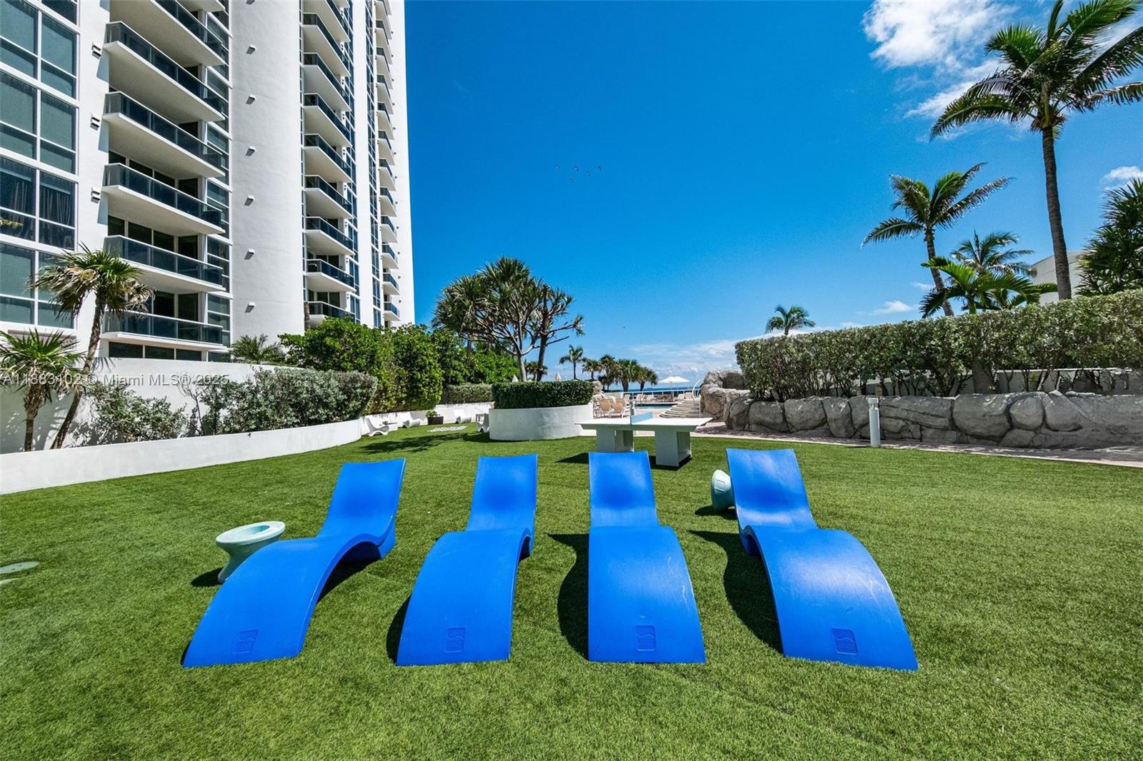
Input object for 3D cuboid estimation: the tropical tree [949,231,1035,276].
[{"bbox_3d":[27.608,-4.285,25.000,4.300,11.006,4.300,-1,-2,-42],"label":"tropical tree"}]

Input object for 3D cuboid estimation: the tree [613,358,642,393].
[{"bbox_3d":[6.887,0.313,47.000,3.526,6.135,3.526,-3,-2,8],"label":"tree"}]

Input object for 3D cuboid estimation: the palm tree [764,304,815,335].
[{"bbox_3d":[20.105,-2.663,35.000,4.700,8.700,4.700,-3,-2,30],"label":"palm tree"}]

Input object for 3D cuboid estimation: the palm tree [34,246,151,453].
[{"bbox_3d":[-10.712,-0.728,8.500,1.650,4.400,1.650,-3,-2,38],"label":"palm tree"}]

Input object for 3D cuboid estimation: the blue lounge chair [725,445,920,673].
[{"bbox_3d":[1.761,1.125,3.056,0.631,0.821,2.062,-3,-2,16],"label":"blue lounge chair"}]

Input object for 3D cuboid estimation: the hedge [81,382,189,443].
[{"bbox_3d":[-10.687,0.831,9.479,1.000,1.530,1.900,-3,-2,17],"label":"hedge"}]

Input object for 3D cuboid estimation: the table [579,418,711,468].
[{"bbox_3d":[1.557,1.293,8.225,2.680,0.785,1.420,-3,-2,29],"label":"table"}]

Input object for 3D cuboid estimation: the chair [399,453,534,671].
[{"bbox_3d":[-0.692,1.226,3.208,0.631,0.821,2.062,-2,-2,0],"label":"chair"}]

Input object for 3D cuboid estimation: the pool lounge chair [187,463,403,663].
[{"bbox_3d":[-2.073,1.284,3.202,0.650,0.870,1.830,-2,-2,-5],"label":"pool lounge chair"}]

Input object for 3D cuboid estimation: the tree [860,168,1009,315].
[{"bbox_3d":[15.207,-3.907,15.800,4.700,10.115,4.700,-4,-2,44],"label":"tree"}]

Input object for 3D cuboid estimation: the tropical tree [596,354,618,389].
[{"bbox_3d":[3.939,-0.034,42.000,2.500,5.700,2.500,-2,-2,5],"label":"tropical tree"}]

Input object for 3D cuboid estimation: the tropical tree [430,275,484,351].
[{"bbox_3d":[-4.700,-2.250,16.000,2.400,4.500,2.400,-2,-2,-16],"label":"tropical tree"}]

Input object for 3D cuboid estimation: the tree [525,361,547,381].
[{"bbox_3d":[-4.353,0.614,47.000,2.645,6.076,2.645,-2,-2,-5],"label":"tree"}]

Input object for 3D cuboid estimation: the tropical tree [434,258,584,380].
[{"bbox_3d":[-2.363,-1.706,14.400,5.600,5.906,4.900,-2,-2,-9],"label":"tropical tree"}]

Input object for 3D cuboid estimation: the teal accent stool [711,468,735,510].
[{"bbox_3d":[1.964,1.364,4.632,0.430,0.470,0.470,-3,-2,28],"label":"teal accent stool"}]

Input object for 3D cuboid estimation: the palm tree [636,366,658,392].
[{"bbox_3d":[9.766,0.685,49.000,2.872,5.276,2.872,-3,-2,11],"label":"palm tree"}]

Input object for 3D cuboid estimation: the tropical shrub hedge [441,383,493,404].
[{"bbox_3d":[-6.090,0.783,22.193,3.500,1.170,1.100,-2,-2,0],"label":"tropical shrub hedge"}]

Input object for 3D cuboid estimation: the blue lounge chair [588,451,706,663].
[{"bbox_3d":[0.469,1.179,3.151,0.631,0.821,2.062,-2,-2,4],"label":"blue lounge chair"}]

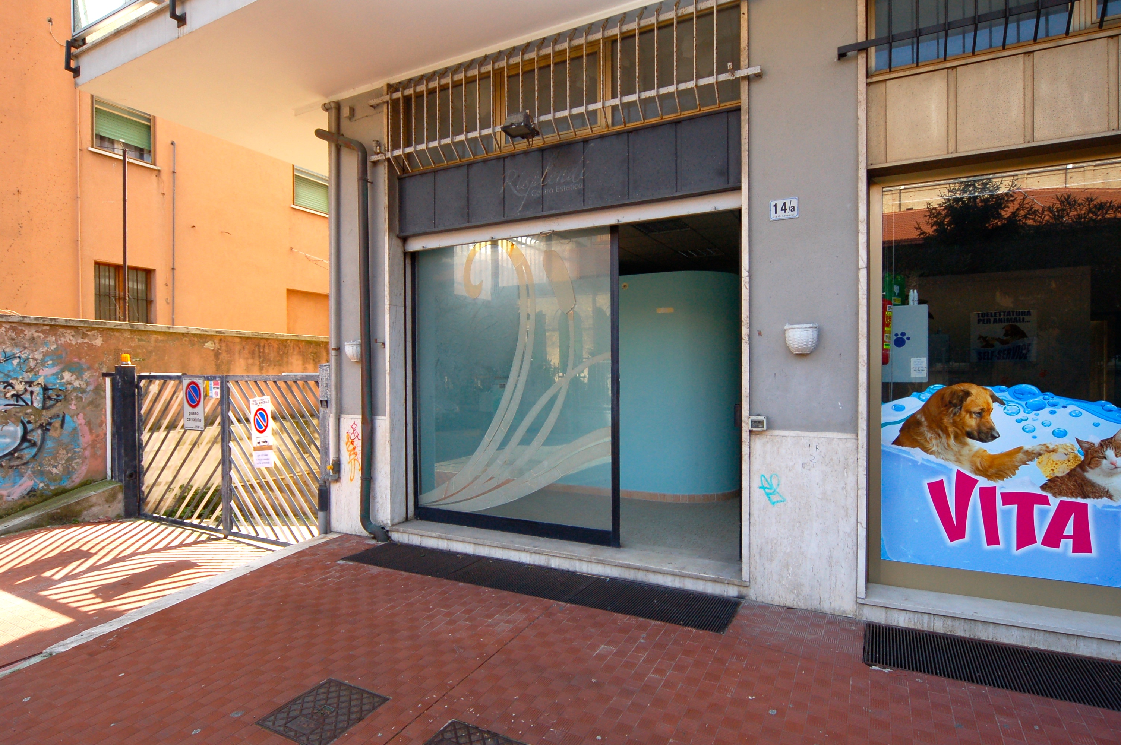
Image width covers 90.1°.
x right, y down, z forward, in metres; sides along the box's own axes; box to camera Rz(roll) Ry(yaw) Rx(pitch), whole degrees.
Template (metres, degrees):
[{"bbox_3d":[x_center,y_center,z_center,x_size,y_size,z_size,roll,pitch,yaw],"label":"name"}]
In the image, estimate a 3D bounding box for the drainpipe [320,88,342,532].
[{"bbox_3d":[-2.073,-0.481,5.081,0.200,3.930,0.110,0,0,26],"label":"drainpipe"}]

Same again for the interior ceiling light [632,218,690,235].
[{"bbox_3d":[1.359,-1.965,7.418,0.600,0.080,0.600,0,0,26],"label":"interior ceiling light"}]

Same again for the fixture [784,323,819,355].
[{"bbox_3d":[1.490,-0.206,3.447,0.200,0.190,0.130,0,0,26],"label":"fixture"}]

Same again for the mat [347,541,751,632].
[{"bbox_3d":[-0.276,1.478,4.040,2.950,0.020,0.540,0,0,26],"label":"mat"}]

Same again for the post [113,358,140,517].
[{"bbox_3d":[-5.185,0.780,6.704,0.180,1.920,0.170,0,0,26],"label":"post"}]

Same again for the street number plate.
[{"bbox_3d":[1.416,-1.034,3.545,0.168,0.127,0.010,0,0,26],"label":"street number plate"}]

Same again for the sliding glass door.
[{"bbox_3d":[-0.455,0.086,4.887,2.052,2.613,0.060,0,0,26],"label":"sliding glass door"}]

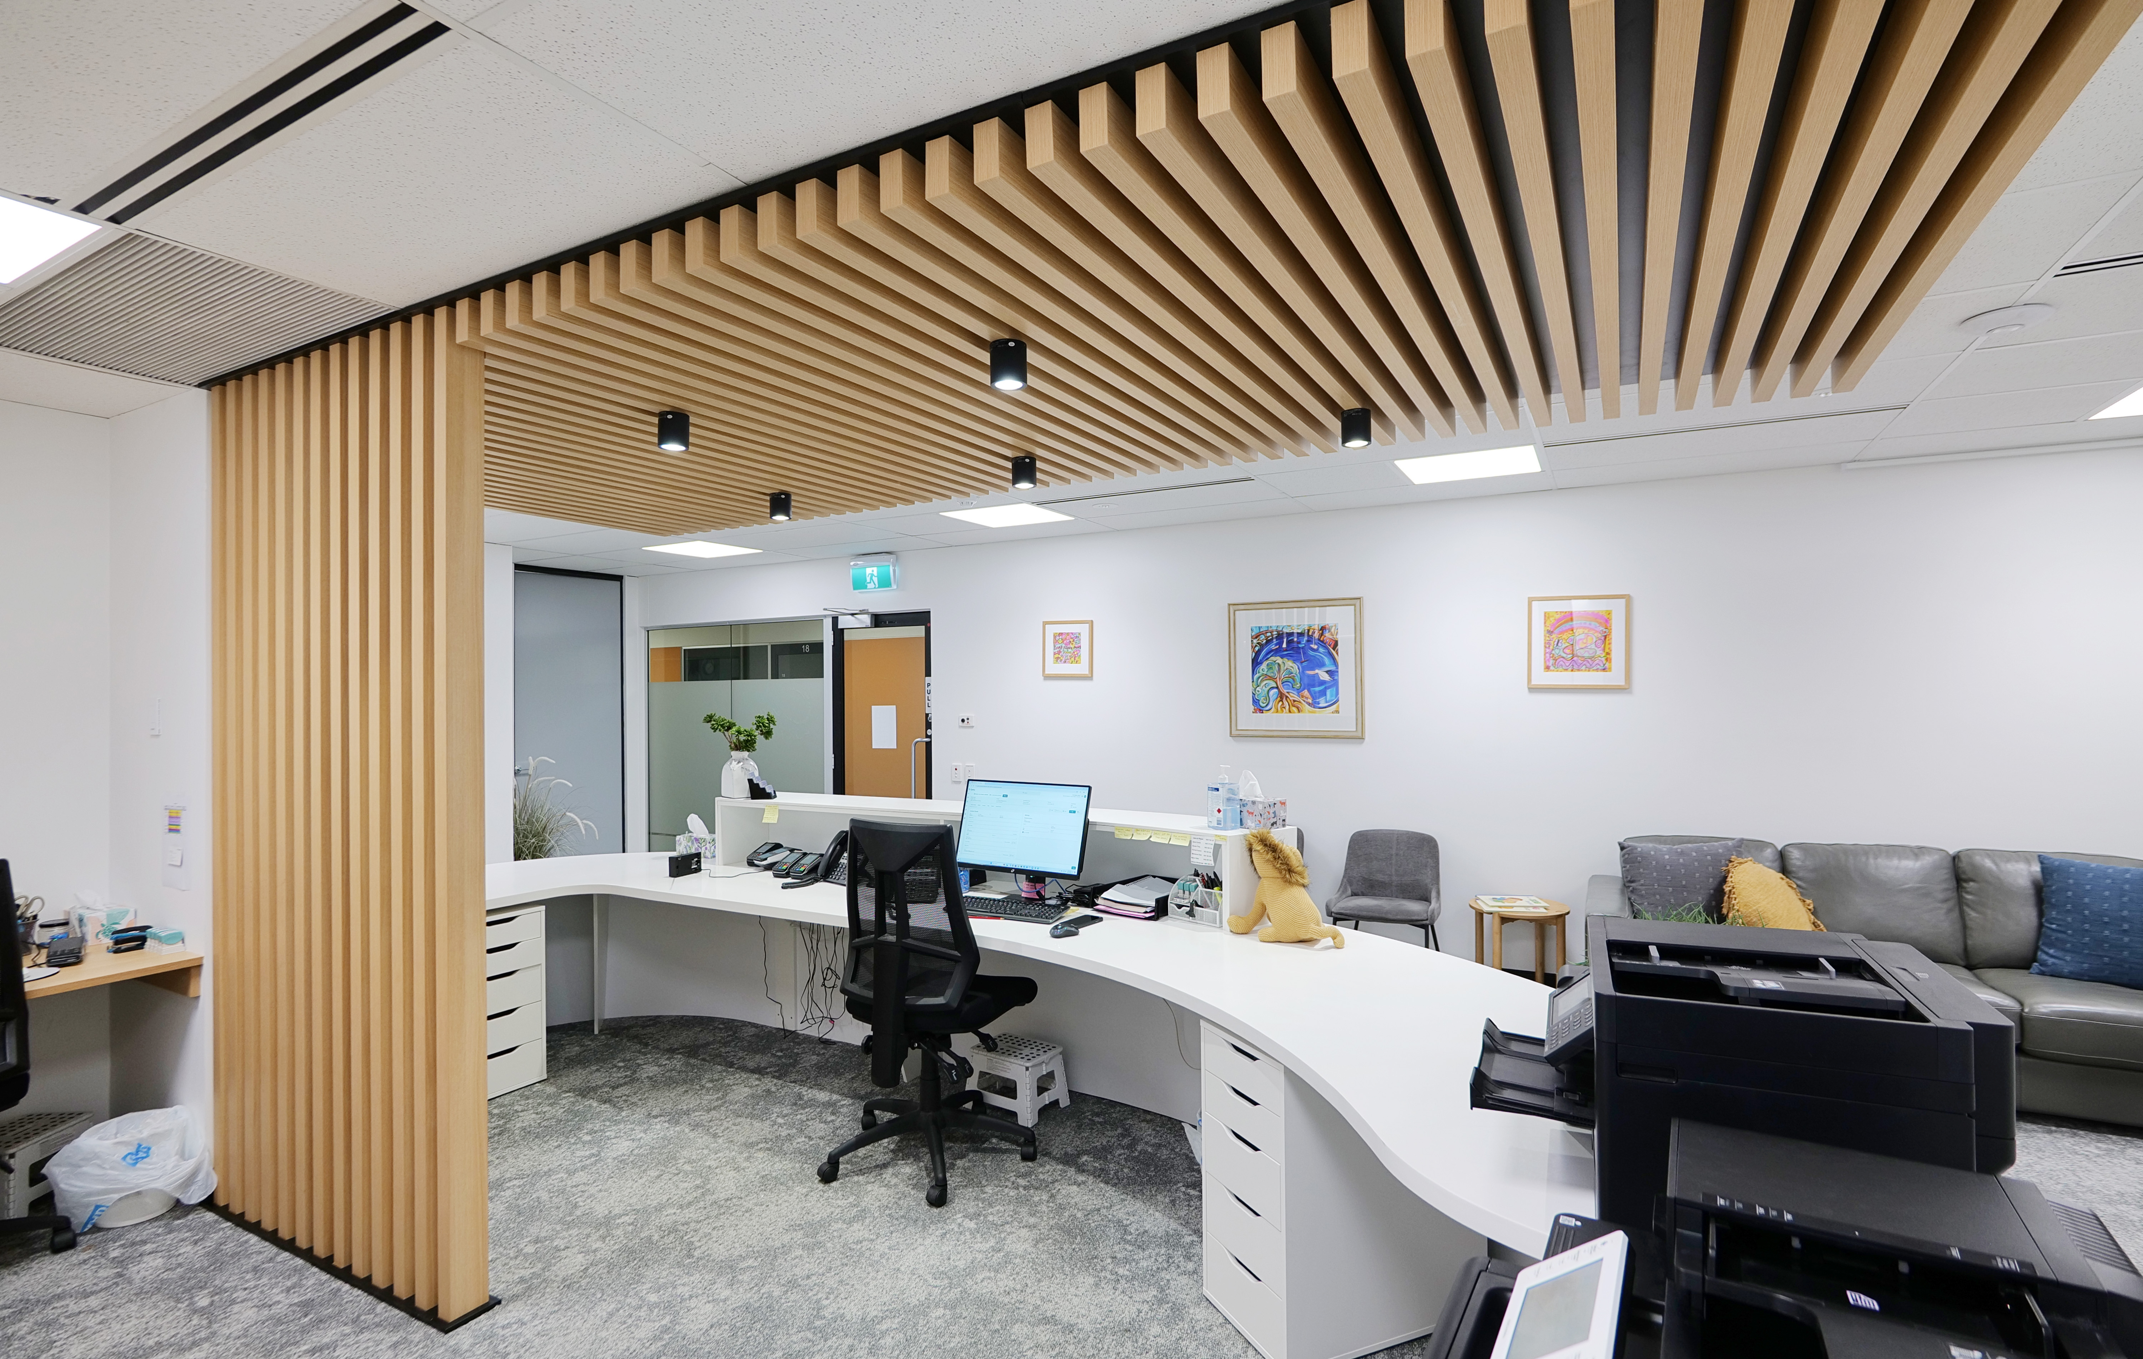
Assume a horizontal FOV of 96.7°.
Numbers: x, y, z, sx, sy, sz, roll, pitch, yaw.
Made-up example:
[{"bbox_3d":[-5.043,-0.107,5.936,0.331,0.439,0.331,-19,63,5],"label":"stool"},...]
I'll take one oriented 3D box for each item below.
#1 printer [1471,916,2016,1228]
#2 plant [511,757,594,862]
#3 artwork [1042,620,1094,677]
[{"bbox_3d":[1.031,0.657,1.609,0.660,0.370,0.500,0,0,21],"label":"printer"},{"bbox_3d":[-4.029,1.086,6.998,0.900,1.050,0.850,0,0,-31],"label":"plant"},{"bbox_3d":[-0.014,-0.193,6.166,0.370,0.367,0.030,0,0,30],"label":"artwork"}]

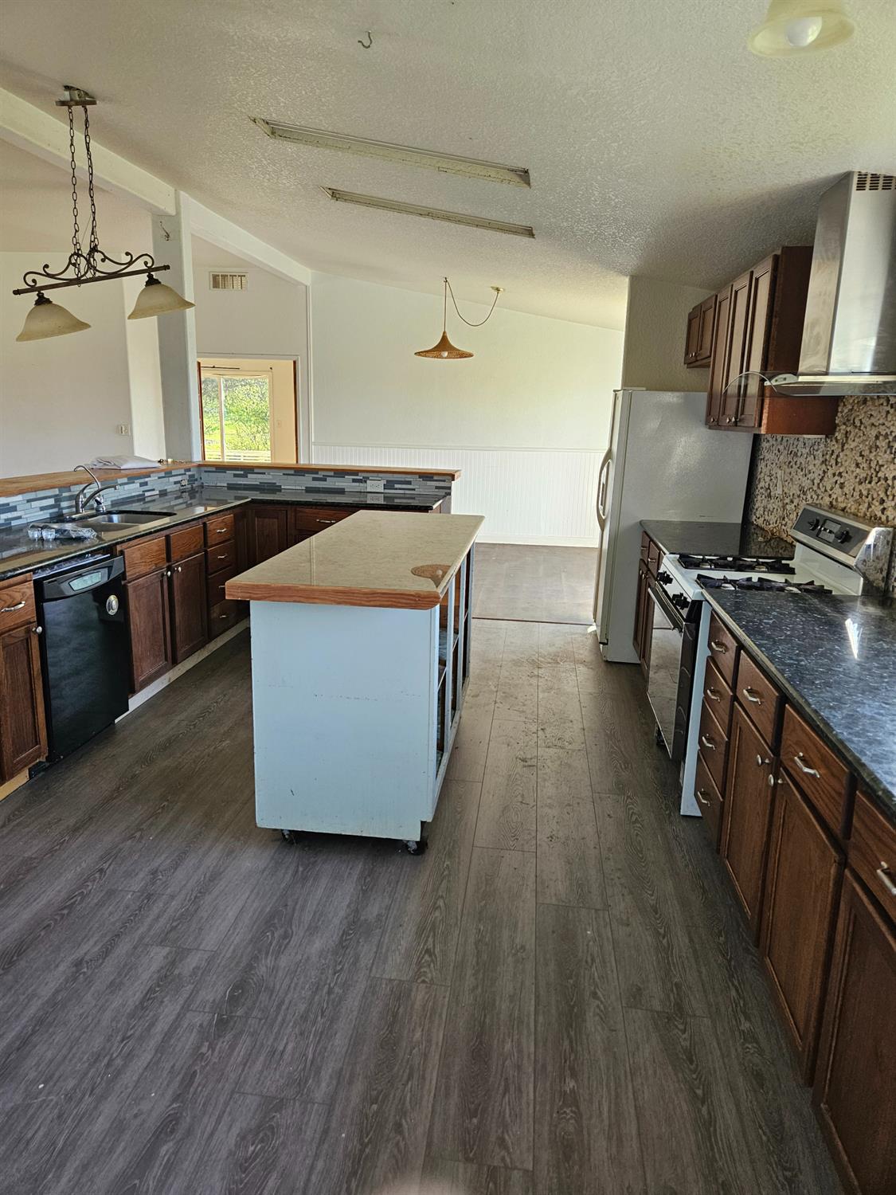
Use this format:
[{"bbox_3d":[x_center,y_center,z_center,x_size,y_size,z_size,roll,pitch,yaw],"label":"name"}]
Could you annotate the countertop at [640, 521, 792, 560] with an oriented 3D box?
[{"bbox_3d":[1.440,-0.296,4.250,0.678,0.050,1.224,3,13,6],"label":"countertop"}]

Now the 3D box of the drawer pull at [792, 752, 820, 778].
[{"bbox_3d":[0.824,0.388,1.838,0.028,0.020,0.131,3,13,6],"label":"drawer pull"}]

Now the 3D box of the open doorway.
[{"bbox_3d":[-2.370,-1.817,9.569,1.242,2.076,0.129,3,13,6],"label":"open doorway"}]

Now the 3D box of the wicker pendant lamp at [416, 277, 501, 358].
[{"bbox_3d":[0.100,-2.606,7.416,0.825,0.691,0.546,3,13,6],"label":"wicker pendant lamp"}]

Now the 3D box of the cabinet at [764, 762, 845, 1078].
[{"bbox_3d":[1.021,0.760,1.864,0.400,0.546,0.429,3,13,6],"label":"cabinet"}]

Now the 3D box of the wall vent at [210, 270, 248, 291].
[{"bbox_3d":[-2.515,-3.624,9.101,0.448,0.199,0.030,3,13,6],"label":"wall vent"}]

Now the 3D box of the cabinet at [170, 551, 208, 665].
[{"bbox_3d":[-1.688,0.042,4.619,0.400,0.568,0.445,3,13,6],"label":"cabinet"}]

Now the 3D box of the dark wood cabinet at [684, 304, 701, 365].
[{"bbox_3d":[1.749,-1.686,5.124,0.328,0.351,0.447,3,13,6],"label":"dark wood cabinet"}]

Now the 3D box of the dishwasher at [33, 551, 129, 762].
[{"bbox_3d":[-1.827,0.242,3.461,0.606,0.795,0.601,3,13,6],"label":"dishwasher"}]

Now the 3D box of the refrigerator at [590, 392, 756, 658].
[{"bbox_3d":[1.413,-0.486,5.286,0.848,1.691,0.860,3,13,6],"label":"refrigerator"}]

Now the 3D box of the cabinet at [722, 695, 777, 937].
[{"bbox_3d":[1.190,0.662,2.361,0.596,0.551,0.477,3,13,6],"label":"cabinet"}]

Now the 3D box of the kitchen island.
[{"bbox_3d":[-0.272,0.219,3.645,0.710,0.970,1.989,3,13,6],"label":"kitchen island"}]

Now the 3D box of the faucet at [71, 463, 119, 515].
[{"bbox_3d":[-1.992,-0.606,4.494,0.240,0.267,0.200,3,13,6],"label":"faucet"}]

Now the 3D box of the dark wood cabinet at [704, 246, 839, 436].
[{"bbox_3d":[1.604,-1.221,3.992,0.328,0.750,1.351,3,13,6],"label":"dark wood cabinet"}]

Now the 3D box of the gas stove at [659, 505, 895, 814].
[{"bbox_3d":[1.255,0.222,3.363,0.734,1.173,0.757,3,13,6],"label":"gas stove"}]

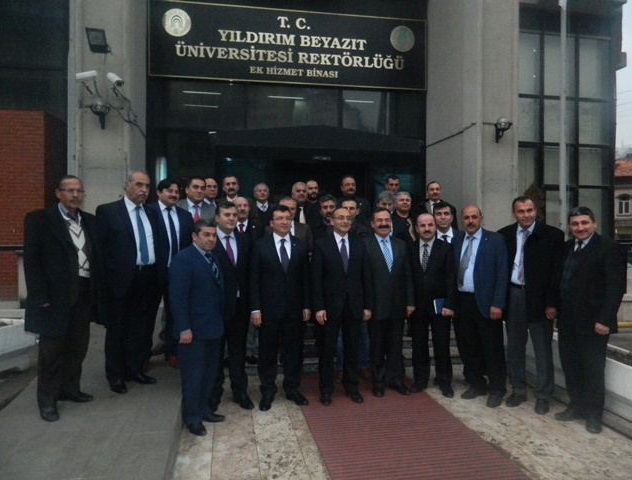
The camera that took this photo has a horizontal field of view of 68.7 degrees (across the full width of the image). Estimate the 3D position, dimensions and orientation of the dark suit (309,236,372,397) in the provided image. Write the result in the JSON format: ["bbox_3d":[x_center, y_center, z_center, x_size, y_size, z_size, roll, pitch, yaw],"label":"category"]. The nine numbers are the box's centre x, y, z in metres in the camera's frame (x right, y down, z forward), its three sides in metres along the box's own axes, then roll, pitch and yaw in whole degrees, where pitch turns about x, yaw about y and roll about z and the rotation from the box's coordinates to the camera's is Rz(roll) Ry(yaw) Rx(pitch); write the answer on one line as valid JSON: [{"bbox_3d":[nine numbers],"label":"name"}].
[{"bbox_3d":[0.232,0.677,4.200,0.540,1.450,0.300,0,1,-5],"label":"dark suit"}]

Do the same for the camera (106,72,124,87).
[{"bbox_3d":[-2.572,-2.055,5.900,0.280,0.095,0.095,33,21,33],"label":"camera"}]

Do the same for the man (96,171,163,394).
[{"bbox_3d":[-1.514,0.323,3.750,0.550,1.770,0.340,0,1,-38],"label":"man"}]

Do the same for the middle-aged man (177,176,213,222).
[{"bbox_3d":[-1.257,0.222,4.780,0.510,1.720,0.320,0,2,-25],"label":"middle-aged man"}]

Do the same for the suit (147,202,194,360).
[{"bbox_3d":[-1.381,0.385,4.370,0.500,1.480,0.300,0,1,-25],"label":"suit"}]

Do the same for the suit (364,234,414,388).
[{"bbox_3d":[0.692,0.665,4.350,0.500,1.430,0.300,1,1,8],"label":"suit"}]

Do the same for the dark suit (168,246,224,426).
[{"bbox_3d":[-0.931,0.730,3.600,0.500,1.400,0.310,0,1,-42],"label":"dark suit"}]

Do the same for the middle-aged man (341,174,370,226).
[{"bbox_3d":[0.438,0.062,5.705,0.520,1.740,0.340,0,2,-3],"label":"middle-aged man"}]

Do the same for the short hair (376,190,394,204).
[{"bbox_3d":[0.797,-0.487,5.287,0.190,0.160,0.200,0,2,0],"label":"short hair"}]

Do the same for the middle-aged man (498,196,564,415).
[{"bbox_3d":[1.888,0.538,4.069,0.570,1.830,0.380,1,2,27],"label":"middle-aged man"}]

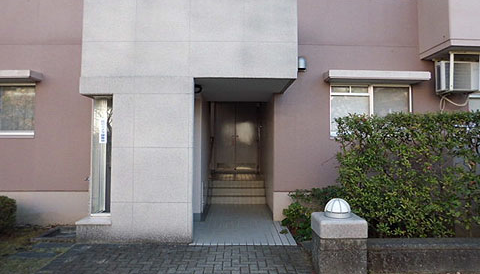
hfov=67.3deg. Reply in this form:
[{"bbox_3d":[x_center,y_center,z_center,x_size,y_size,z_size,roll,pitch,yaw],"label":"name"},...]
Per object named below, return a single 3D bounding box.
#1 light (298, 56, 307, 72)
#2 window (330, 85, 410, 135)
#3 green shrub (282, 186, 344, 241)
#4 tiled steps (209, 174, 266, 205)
[{"bbox_3d":[1.105,-1.280,6.320,0.140,0.220,0.150,0,-1,0],"label":"light"},{"bbox_3d":[2.340,-0.450,6.410,1.450,0.950,0.100,0,-1,0],"label":"window"},{"bbox_3d":[1.130,1.150,5.700,0.880,0.690,0.850,0,-1,0],"label":"green shrub"},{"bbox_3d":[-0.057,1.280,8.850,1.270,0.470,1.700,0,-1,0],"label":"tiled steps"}]

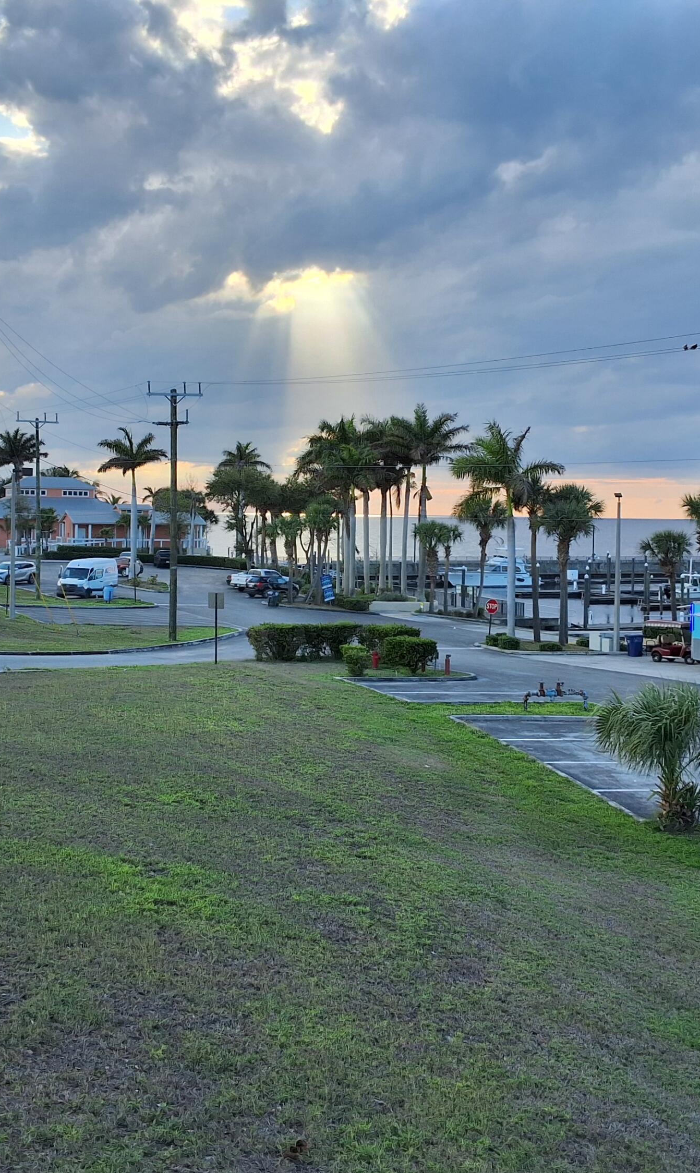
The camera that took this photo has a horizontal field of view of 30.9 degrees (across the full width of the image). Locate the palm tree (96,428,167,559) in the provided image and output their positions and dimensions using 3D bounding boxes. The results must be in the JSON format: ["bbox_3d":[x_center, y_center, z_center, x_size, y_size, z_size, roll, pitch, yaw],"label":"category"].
[{"bbox_3d":[-19.221,-7.399,112.181,6.000,13.410,6.000,1,3,0],"label":"palm tree"}]

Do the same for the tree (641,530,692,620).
[{"bbox_3d":[16.243,-0.014,65.088,2.580,5.810,2.580,2,3,14],"label":"tree"}]

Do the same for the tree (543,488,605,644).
[{"bbox_3d":[11.088,-1.046,62.744,3.030,8.000,3.030,1,3,10],"label":"tree"}]

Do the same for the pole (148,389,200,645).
[{"bbox_3d":[-8.029,-3.344,58.080,2.800,11.900,0.500,-1,4,-30],"label":"pole"}]

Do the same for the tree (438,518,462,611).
[{"bbox_3d":[6.295,-1.226,79.876,1.800,5.790,1.800,1,3,0],"label":"tree"}]

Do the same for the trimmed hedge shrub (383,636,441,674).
[{"bbox_3d":[2.417,2.702,50.604,2.250,1.550,1.900,1,3,3],"label":"trimmed hedge shrub"}]

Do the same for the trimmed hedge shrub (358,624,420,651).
[{"bbox_3d":[1.751,2.479,55.800,2.850,1.500,1.500,1,3,5],"label":"trimmed hedge shrub"}]

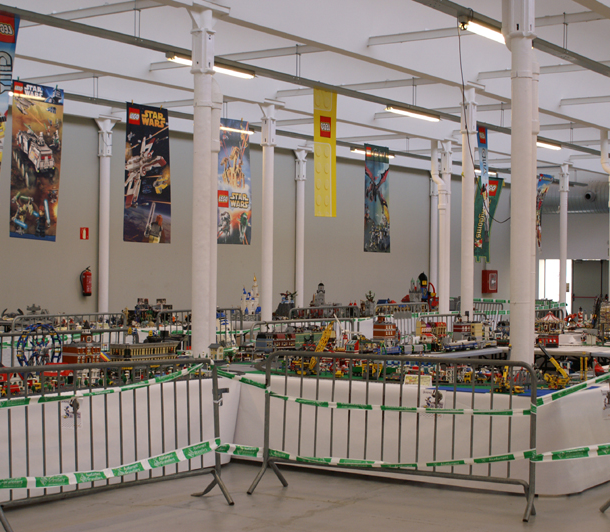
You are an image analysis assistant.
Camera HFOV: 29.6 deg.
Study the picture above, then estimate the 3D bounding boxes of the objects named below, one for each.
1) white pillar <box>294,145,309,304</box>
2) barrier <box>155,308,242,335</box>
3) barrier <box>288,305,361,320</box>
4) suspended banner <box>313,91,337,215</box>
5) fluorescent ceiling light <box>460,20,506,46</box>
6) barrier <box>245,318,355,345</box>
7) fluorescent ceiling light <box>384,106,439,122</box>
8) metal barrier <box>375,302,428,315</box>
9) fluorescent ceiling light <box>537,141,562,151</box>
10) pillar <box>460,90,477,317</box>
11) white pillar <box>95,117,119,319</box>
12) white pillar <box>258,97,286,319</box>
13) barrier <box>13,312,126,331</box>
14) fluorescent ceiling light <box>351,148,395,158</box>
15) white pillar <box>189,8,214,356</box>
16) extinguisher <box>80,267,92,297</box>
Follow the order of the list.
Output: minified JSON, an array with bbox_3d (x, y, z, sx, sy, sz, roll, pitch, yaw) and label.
[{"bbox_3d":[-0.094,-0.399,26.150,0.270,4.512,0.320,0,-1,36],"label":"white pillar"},{"bbox_3d":[-1.568,1.172,17.558,0.420,1.030,2.000,1,0,37],"label":"barrier"},{"bbox_3d":[0.371,1.277,20.398,0.450,1.100,2.100,0,0,34],"label":"barrier"},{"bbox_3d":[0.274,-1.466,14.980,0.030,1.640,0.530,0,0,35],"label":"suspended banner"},{"bbox_3d":[2.022,-2.404,12.077,0.150,0.110,1.480,0,-1,36],"label":"fluorescent ceiling light"},{"bbox_3d":[-0.008,1.252,15.198,0.450,1.100,2.100,0,0,39],"label":"barrier"},{"bbox_3d":[1.684,-2.354,17.863,0.150,0.110,1.480,0,-1,36],"label":"fluorescent ceiling light"},{"bbox_3d":[1.848,1.216,21.838,0.420,1.030,2.000,1,0,34],"label":"metal barrier"},{"bbox_3d":[4.525,-2.297,21.738,0.150,0.110,1.480,0,-1,36],"label":"fluorescent ceiling light"},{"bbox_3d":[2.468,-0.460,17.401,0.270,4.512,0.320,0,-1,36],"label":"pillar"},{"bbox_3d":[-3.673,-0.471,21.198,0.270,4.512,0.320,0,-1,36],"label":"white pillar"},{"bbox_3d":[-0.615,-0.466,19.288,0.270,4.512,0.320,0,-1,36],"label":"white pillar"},{"bbox_3d":[-3.268,1.222,16.098,0.450,1.100,2.100,0,0,36],"label":"barrier"},{"bbox_3d":[1.323,-2.185,22.500,0.140,0.100,1.530,0,0,35],"label":"fluorescent ceiling light"},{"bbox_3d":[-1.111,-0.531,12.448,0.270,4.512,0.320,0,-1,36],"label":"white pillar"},{"bbox_3d":[-3.758,0.266,19.793,0.180,0.520,0.200,1,0,35],"label":"extinguisher"}]

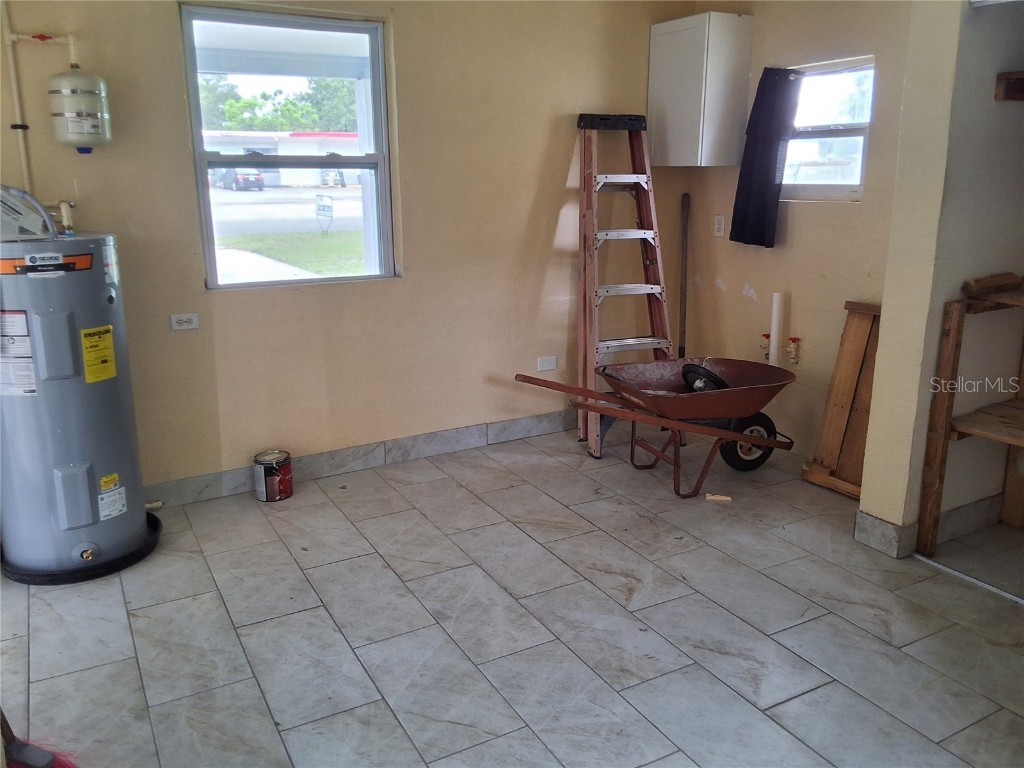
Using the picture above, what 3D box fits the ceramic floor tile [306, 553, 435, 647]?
[{"bbox_3d":[-0.529,0.773,3.015,0.301,0.010,0.607,-8,17,-28],"label":"ceramic floor tile"}]

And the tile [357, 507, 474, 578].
[{"bbox_3d":[-0.420,0.661,3.441,0.301,0.010,0.607,-8,17,-28],"label":"tile"}]

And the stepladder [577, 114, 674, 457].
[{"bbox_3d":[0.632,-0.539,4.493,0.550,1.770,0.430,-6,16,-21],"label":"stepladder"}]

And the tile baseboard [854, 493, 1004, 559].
[{"bbox_3d":[1.762,0.554,3.476,0.690,0.138,0.205,-8,17,-28],"label":"tile baseboard"}]

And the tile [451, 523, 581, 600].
[{"bbox_3d":[0.003,0.694,3.311,0.301,0.010,0.607,-8,17,-28],"label":"tile"}]

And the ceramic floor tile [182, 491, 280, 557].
[{"bbox_3d":[-1.251,0.615,3.664,0.305,0.010,0.589,-8,17,-28],"label":"ceramic floor tile"}]

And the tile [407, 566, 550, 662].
[{"bbox_3d":[-0.128,0.803,2.938,0.305,0.010,0.611,-8,17,-28],"label":"tile"}]

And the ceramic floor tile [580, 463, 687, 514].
[{"bbox_3d":[0.628,0.503,4.030,0.301,0.010,0.607,-8,17,-28],"label":"ceramic floor tile"}]

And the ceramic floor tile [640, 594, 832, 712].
[{"bbox_3d":[0.704,0.859,2.716,0.305,0.010,0.611,-8,17,-28],"label":"ceramic floor tile"}]

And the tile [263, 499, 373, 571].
[{"bbox_3d":[-0.834,0.643,3.551,0.305,0.010,0.611,-8,17,-28],"label":"tile"}]

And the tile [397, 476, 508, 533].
[{"bbox_3d":[-0.292,0.557,3.816,0.303,0.010,0.605,-8,17,-28],"label":"tile"}]

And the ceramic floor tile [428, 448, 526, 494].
[{"bbox_3d":[-0.188,0.445,4.260,0.301,0.010,0.595,-8,17,-28],"label":"ceramic floor tile"}]

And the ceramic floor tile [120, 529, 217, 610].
[{"bbox_3d":[-1.370,0.723,3.261,0.305,0.010,0.611,-8,17,-28],"label":"ceramic floor tile"}]

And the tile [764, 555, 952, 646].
[{"bbox_3d":[1.218,0.767,2.970,0.301,0.010,0.604,-8,17,-28],"label":"tile"}]

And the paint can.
[{"bbox_3d":[-1.115,0.432,3.877,0.165,0.193,0.165,0,15,0],"label":"paint can"}]

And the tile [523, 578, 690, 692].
[{"bbox_3d":[0.298,0.831,2.785,0.303,0.010,0.605,-8,17,-28],"label":"tile"}]

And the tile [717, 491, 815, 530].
[{"bbox_3d":[1.083,0.544,3.890,0.305,0.010,0.611,-8,17,-28],"label":"tile"}]

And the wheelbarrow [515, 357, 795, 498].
[{"bbox_3d":[0.785,0.204,4.008,1.405,0.570,0.650,-5,16,-18],"label":"wheelbarrow"}]

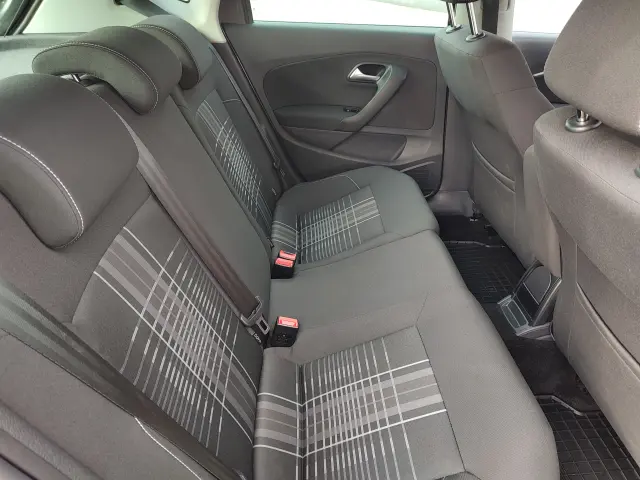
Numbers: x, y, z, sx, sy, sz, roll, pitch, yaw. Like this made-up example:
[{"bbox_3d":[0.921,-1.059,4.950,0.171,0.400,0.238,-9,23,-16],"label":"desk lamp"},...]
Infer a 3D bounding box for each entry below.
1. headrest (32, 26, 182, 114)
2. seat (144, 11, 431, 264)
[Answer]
[{"bbox_3d":[-0.350,-0.316,0.772,0.184,0.133,0.260,-14,33,6],"label":"headrest"},{"bbox_3d":[-0.075,-0.253,1.267,0.820,0.750,0.480,-1,33,-2],"label":"seat"}]

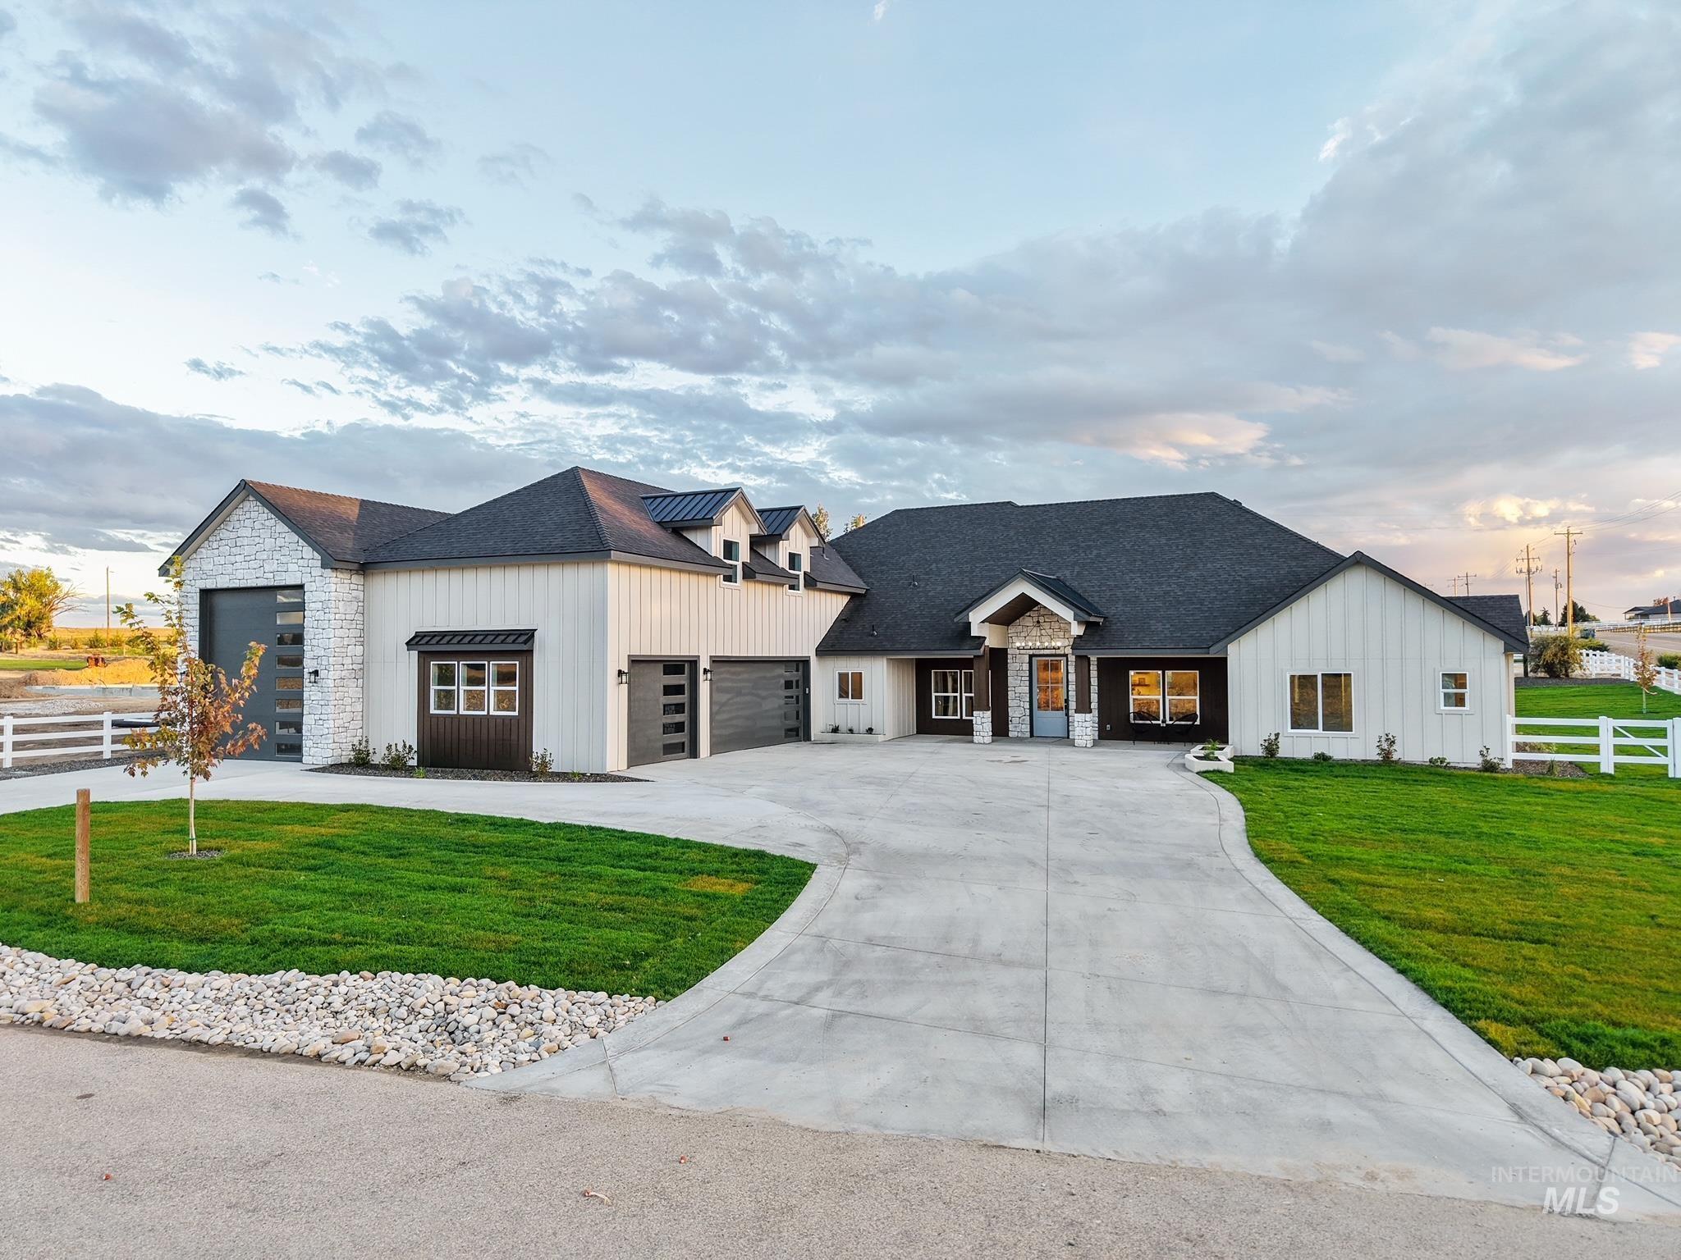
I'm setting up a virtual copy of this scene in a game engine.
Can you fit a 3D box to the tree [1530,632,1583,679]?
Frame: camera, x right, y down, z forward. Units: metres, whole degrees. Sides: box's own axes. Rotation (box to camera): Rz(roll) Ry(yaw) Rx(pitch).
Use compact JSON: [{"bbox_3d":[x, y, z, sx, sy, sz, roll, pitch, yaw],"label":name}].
[{"bbox_3d":[42.448,1.458,69.040,2.800,2.839,2.700,-1,-2,32],"label":"tree"}]

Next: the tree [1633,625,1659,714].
[{"bbox_3d":[34.561,1.704,50.054,1.000,3.805,1.000,-1,-2,35],"label":"tree"}]

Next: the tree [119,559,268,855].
[{"bbox_3d":[-8.881,1.056,16.057,1.850,4.056,1.800,1,-2,-29],"label":"tree"}]

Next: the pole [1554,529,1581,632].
[{"bbox_3d":[72.038,-3.903,115.178,2.440,12.606,0.400,-1,-2,25],"label":"pole"}]

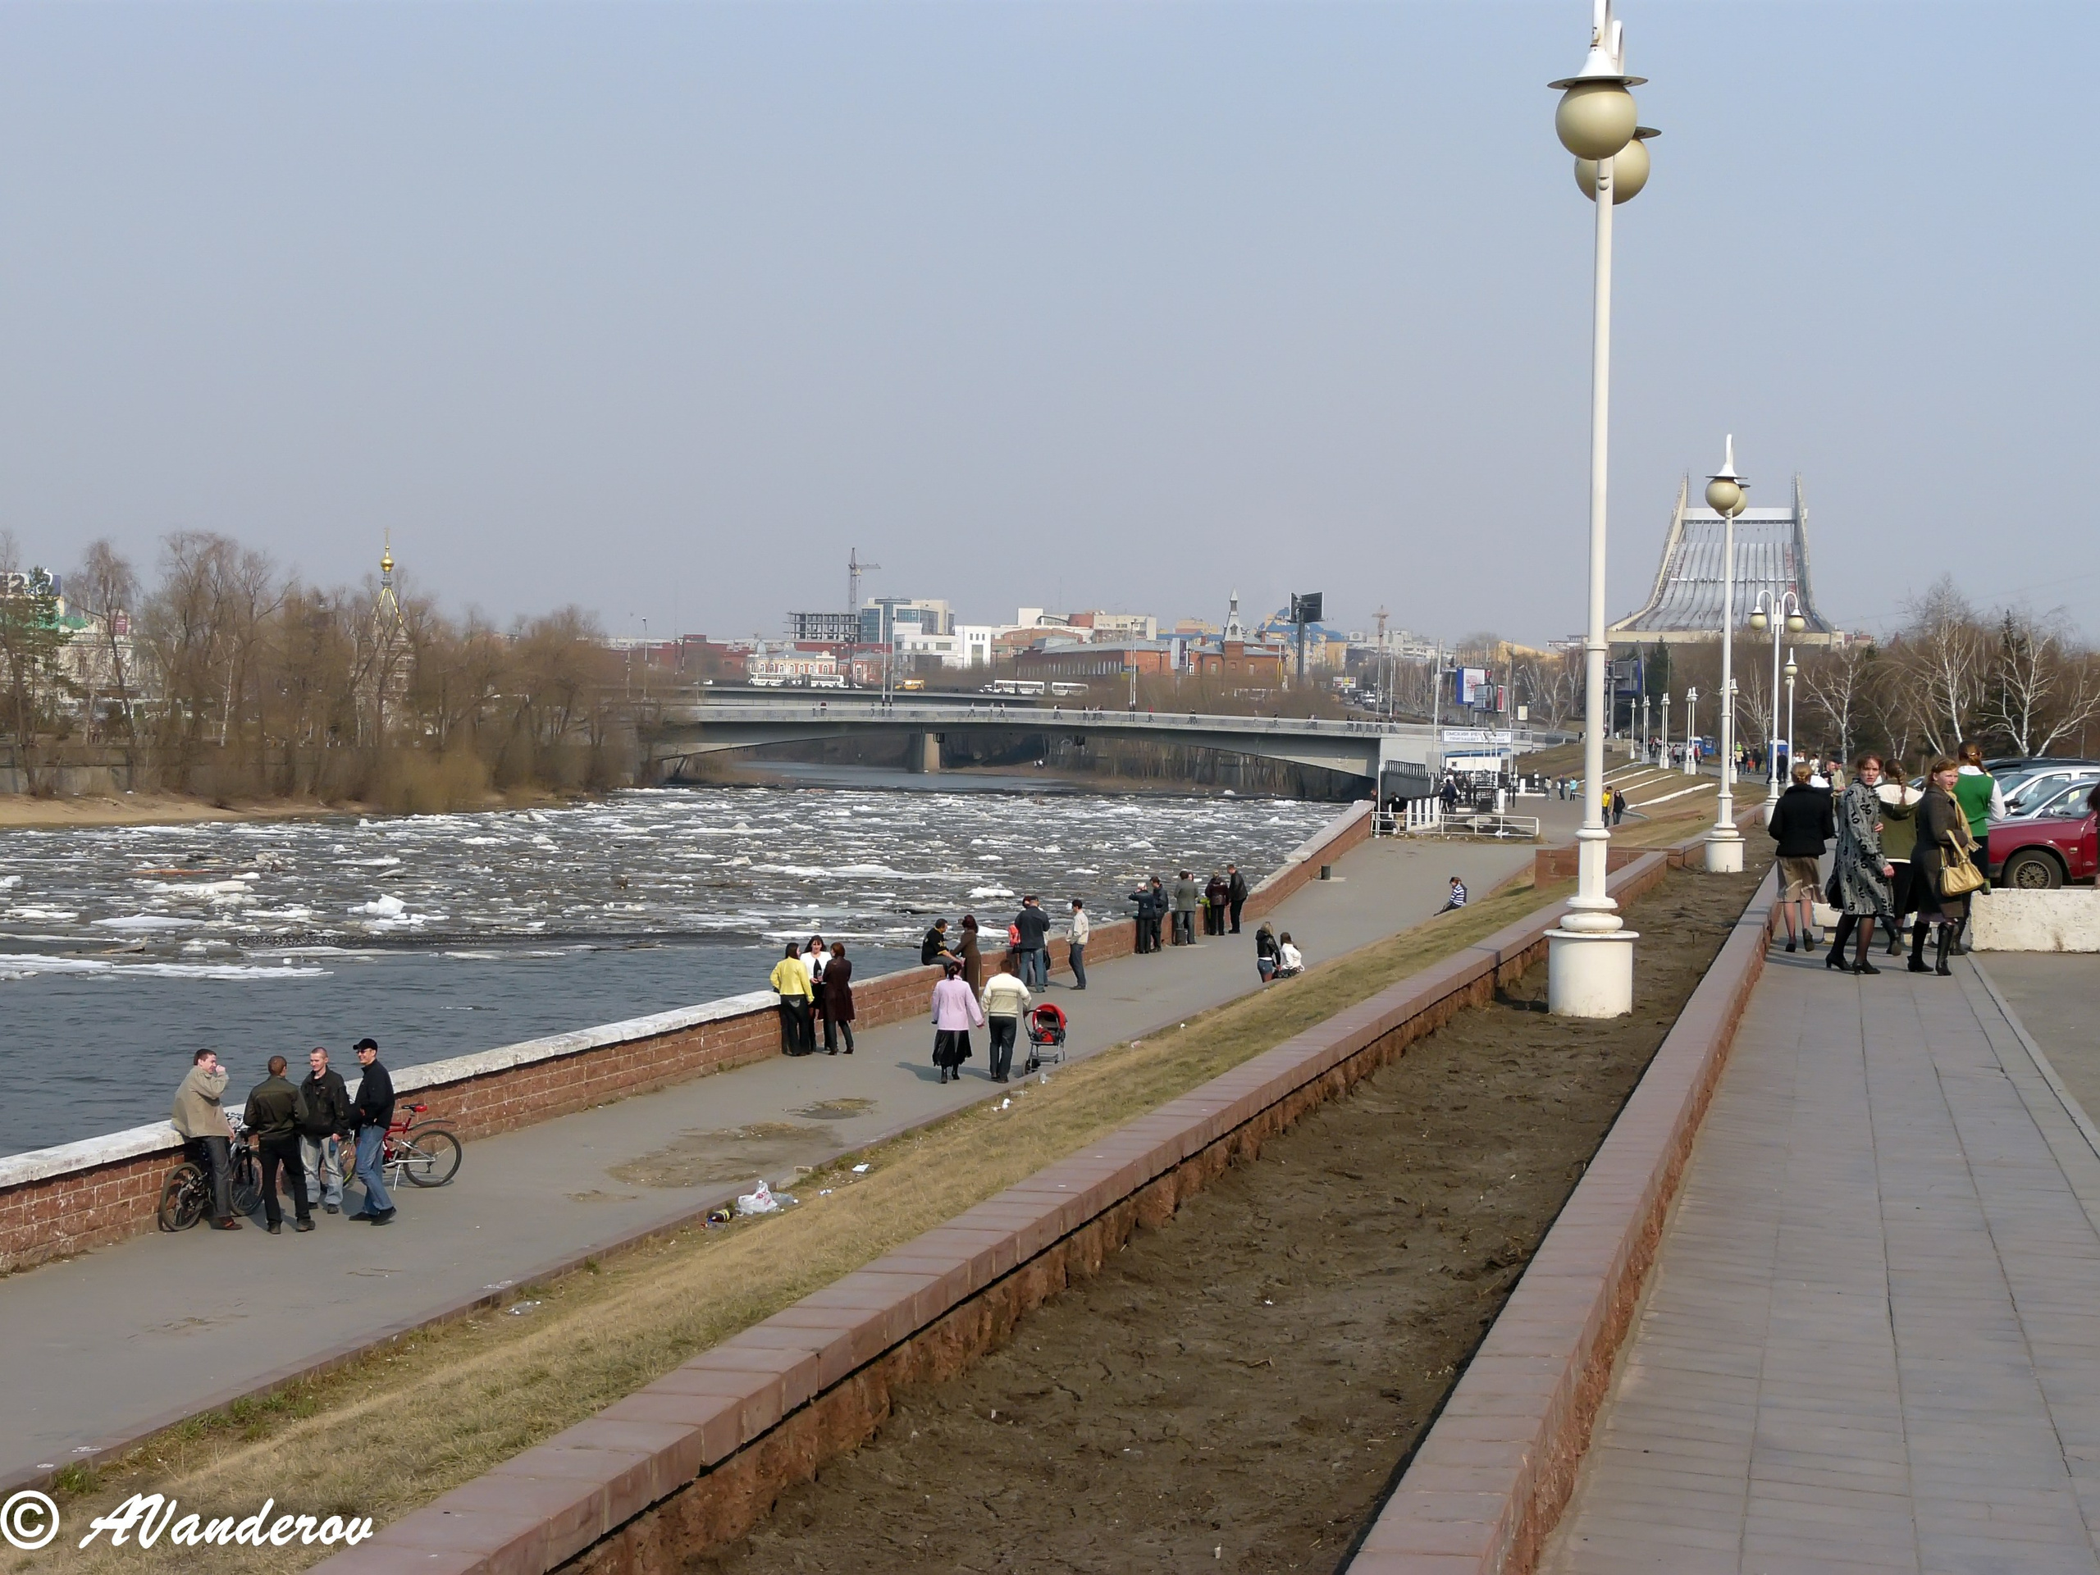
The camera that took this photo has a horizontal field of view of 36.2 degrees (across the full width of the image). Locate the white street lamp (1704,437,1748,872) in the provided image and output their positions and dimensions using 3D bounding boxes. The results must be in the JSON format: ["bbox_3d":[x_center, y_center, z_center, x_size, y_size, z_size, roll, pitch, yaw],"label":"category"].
[{"bbox_3d":[9.858,-1.910,46.800,0.630,6.300,1.850,1,1,15],"label":"white street lamp"}]

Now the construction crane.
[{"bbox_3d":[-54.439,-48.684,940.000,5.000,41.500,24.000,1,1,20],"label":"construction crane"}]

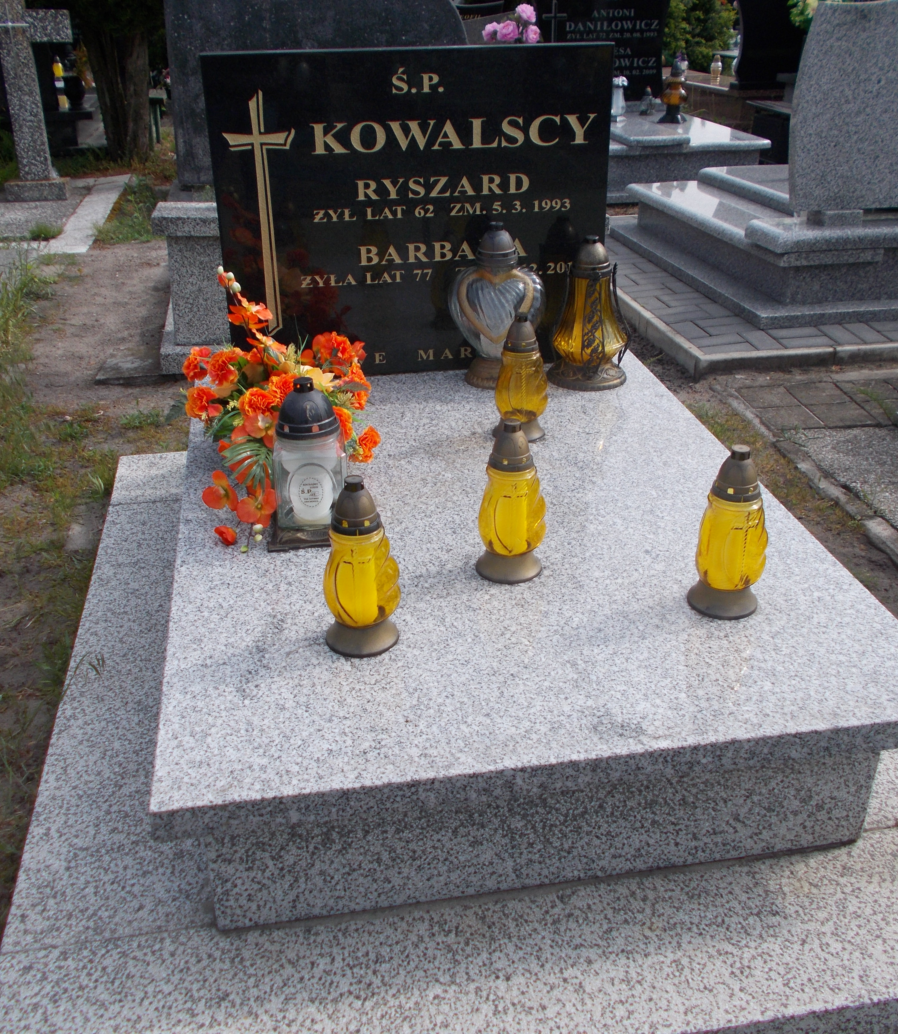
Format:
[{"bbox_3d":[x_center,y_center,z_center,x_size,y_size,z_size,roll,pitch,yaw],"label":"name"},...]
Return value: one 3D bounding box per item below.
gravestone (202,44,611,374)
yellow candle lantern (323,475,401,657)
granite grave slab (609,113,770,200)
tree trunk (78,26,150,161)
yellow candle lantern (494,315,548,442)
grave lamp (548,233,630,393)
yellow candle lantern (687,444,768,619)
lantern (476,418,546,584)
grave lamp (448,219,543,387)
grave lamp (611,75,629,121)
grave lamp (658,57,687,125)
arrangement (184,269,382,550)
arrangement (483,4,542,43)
[{"bbox_3d":[-0.075,-0.668,2.306,0.858,0.686,0.083,-5,26,-9],"label":"gravestone"},{"bbox_3d":[-0.126,0.067,1.456,0.112,0.243,0.109,4,29,7],"label":"yellow candle lantern"},{"bbox_3d":[1.041,-2.241,6.269,1.180,0.310,1.500,-5,29,-9],"label":"granite grave slab"},{"bbox_3d":[-2.284,-2.919,7.082,0.460,0.900,0.400,-5,28,-9],"label":"tree trunk"},{"bbox_3d":[0.148,-0.284,2.102,0.112,0.243,0.109,2,29,4],"label":"yellow candle lantern"},{"bbox_3d":[0.318,-0.467,2.319,0.190,0.317,0.190,-5,28,-9],"label":"grave lamp"},{"bbox_3d":[0.423,0.022,1.541,0.112,0.243,0.109,-2,29,-4],"label":"yellow candle lantern"},{"bbox_3d":[0.099,-0.026,1.627,0.112,0.243,0.109,1,29,1],"label":"lantern"},{"bbox_3d":[0.109,-0.475,2.300,0.213,0.350,0.161,0,28,1],"label":"grave lamp"},{"bbox_3d":[1.096,-2.691,6.658,0.109,0.265,0.109,4,28,7],"label":"grave lamp"},{"bbox_3d":[1.433,-2.720,6.617,0.187,0.362,0.187,-5,28,-9],"label":"grave lamp"},{"bbox_3d":[-0.282,-0.219,1.796,0.354,0.374,0.395,-5,28,-9],"label":"arrangement"},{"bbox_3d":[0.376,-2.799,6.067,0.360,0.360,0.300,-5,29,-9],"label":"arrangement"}]

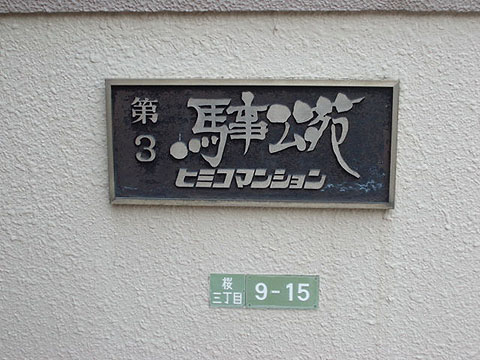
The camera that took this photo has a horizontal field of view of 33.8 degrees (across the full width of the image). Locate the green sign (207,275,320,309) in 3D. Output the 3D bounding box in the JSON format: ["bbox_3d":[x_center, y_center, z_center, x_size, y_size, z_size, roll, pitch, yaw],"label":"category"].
[{"bbox_3d":[0.040,0.183,1.293,0.179,0.059,0.007,1,12,4],"label":"green sign"}]

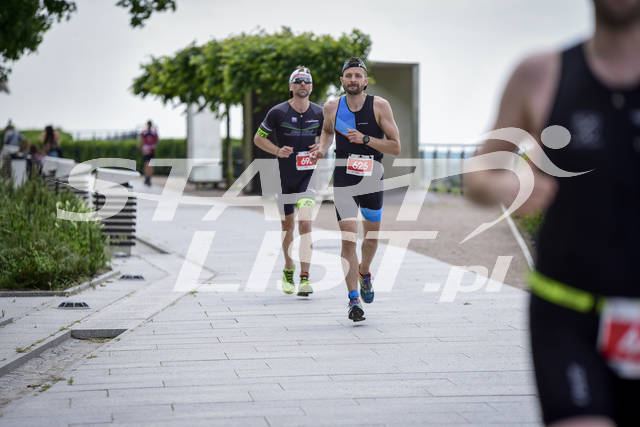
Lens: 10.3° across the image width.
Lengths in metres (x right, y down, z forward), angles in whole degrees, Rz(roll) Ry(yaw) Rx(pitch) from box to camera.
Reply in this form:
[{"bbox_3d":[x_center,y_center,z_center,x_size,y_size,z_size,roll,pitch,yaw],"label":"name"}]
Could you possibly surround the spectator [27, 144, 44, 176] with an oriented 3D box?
[{"bbox_3d":[-7.427,-1.255,93.000,0.400,1.080,0.350,1,1,37],"label":"spectator"}]

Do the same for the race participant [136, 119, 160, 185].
[{"bbox_3d":[-4.608,-1.597,95.000,0.560,1.760,0.600,0,1,0],"label":"race participant"}]

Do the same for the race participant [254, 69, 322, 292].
[{"bbox_3d":[-0.233,-0.248,27.600,0.560,1.785,0.650,0,1,-2],"label":"race participant"}]

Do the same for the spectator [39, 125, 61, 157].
[{"bbox_3d":[-7.066,-1.483,93.000,0.500,1.630,0.340,0,1,0],"label":"spectator"}]

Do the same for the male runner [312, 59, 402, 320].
[{"bbox_3d":[0.246,-0.168,23.950,0.590,1.770,0.720,0,1,3],"label":"male runner"}]

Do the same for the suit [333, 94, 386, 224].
[{"bbox_3d":[0.259,-0.376,23.900,0.360,0.850,0.320,0,1,3],"label":"suit"}]

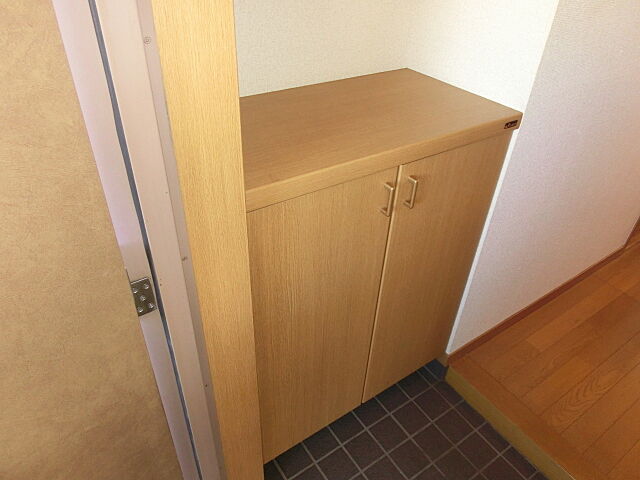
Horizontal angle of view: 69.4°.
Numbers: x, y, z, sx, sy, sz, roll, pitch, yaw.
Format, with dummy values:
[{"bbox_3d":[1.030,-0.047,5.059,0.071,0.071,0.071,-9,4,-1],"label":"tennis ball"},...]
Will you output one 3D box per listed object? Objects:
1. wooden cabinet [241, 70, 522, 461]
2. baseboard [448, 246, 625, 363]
[{"bbox_3d":[0.043,0.066,1.301,0.742,0.871,0.402,-20,42,-28],"label":"wooden cabinet"},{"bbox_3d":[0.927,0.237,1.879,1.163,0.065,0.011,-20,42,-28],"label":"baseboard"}]

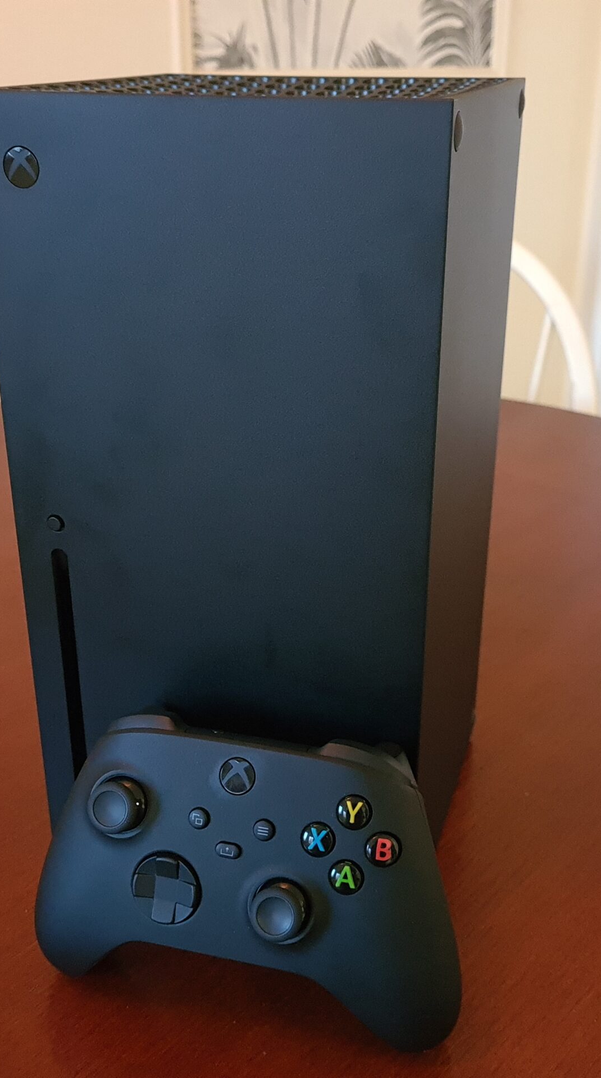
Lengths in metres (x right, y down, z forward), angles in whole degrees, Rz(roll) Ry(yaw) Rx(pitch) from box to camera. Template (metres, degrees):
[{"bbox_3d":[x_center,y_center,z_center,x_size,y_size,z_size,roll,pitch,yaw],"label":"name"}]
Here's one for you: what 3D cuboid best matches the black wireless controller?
[{"bbox_3d":[-0.019,0.116,0.359,0.153,0.102,0.061,6,1,15],"label":"black wireless controller"}]

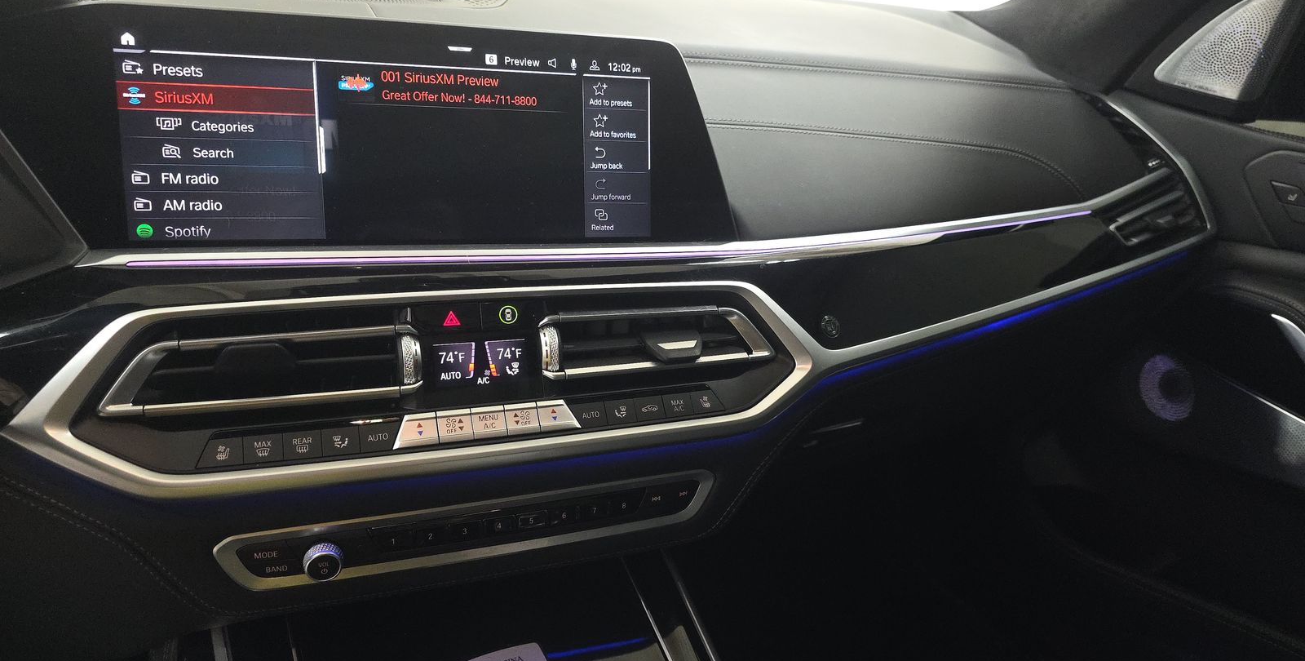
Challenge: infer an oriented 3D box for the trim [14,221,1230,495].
[{"bbox_3d":[0.111,0.002,0.577,0.890,0.105,0.083,-6,25,-26],"label":"trim"}]

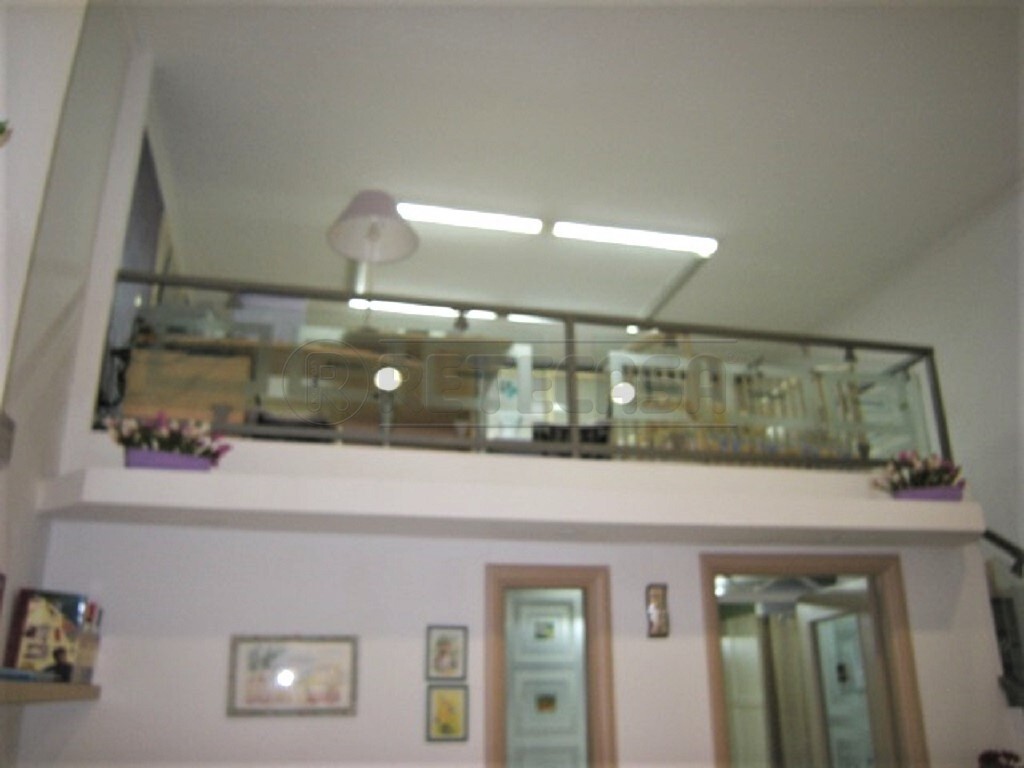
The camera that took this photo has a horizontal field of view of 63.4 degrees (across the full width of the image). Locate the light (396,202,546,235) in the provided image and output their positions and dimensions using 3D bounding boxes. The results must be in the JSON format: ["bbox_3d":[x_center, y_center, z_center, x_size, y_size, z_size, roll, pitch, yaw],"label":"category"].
[{"bbox_3d":[-0.468,-1.361,6.709,1.480,0.080,0.110,4,-18,-14],"label":"light"}]

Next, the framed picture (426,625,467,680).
[{"bbox_3d":[-0.383,1.587,4.876,0.247,0.309,0.022,4,-18,-14],"label":"framed picture"}]

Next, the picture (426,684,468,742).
[{"bbox_3d":[-0.372,1.901,4.778,0.244,0.304,0.022,4,-18,-14],"label":"picture"}]

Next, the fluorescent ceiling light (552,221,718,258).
[{"bbox_3d":[1.075,-1.248,7.091,1.473,0.080,0.110,4,-18,-14],"label":"fluorescent ceiling light"}]

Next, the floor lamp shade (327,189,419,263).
[{"bbox_3d":[-0.874,-1.025,5.255,0.575,0.295,0.575,4,-18,-14],"label":"floor lamp shade"}]

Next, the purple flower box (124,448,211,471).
[{"bbox_3d":[-1.751,0.409,4.201,0.400,0.108,0.135,11,-21,-31],"label":"purple flower box"}]

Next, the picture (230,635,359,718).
[{"bbox_3d":[-1.228,1.630,4.633,0.702,0.431,0.025,4,-18,-14],"label":"picture"}]

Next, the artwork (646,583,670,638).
[{"bbox_3d":[0.930,1.443,5.278,0.141,0.324,0.025,4,-18,-14],"label":"artwork"}]

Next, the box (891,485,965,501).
[{"bbox_3d":[2.683,0.731,5.333,0.395,0.112,0.135,-6,-19,18],"label":"box"}]

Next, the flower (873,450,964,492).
[{"bbox_3d":[2.617,0.585,5.399,0.500,0.240,0.220,-6,-19,18],"label":"flower"}]

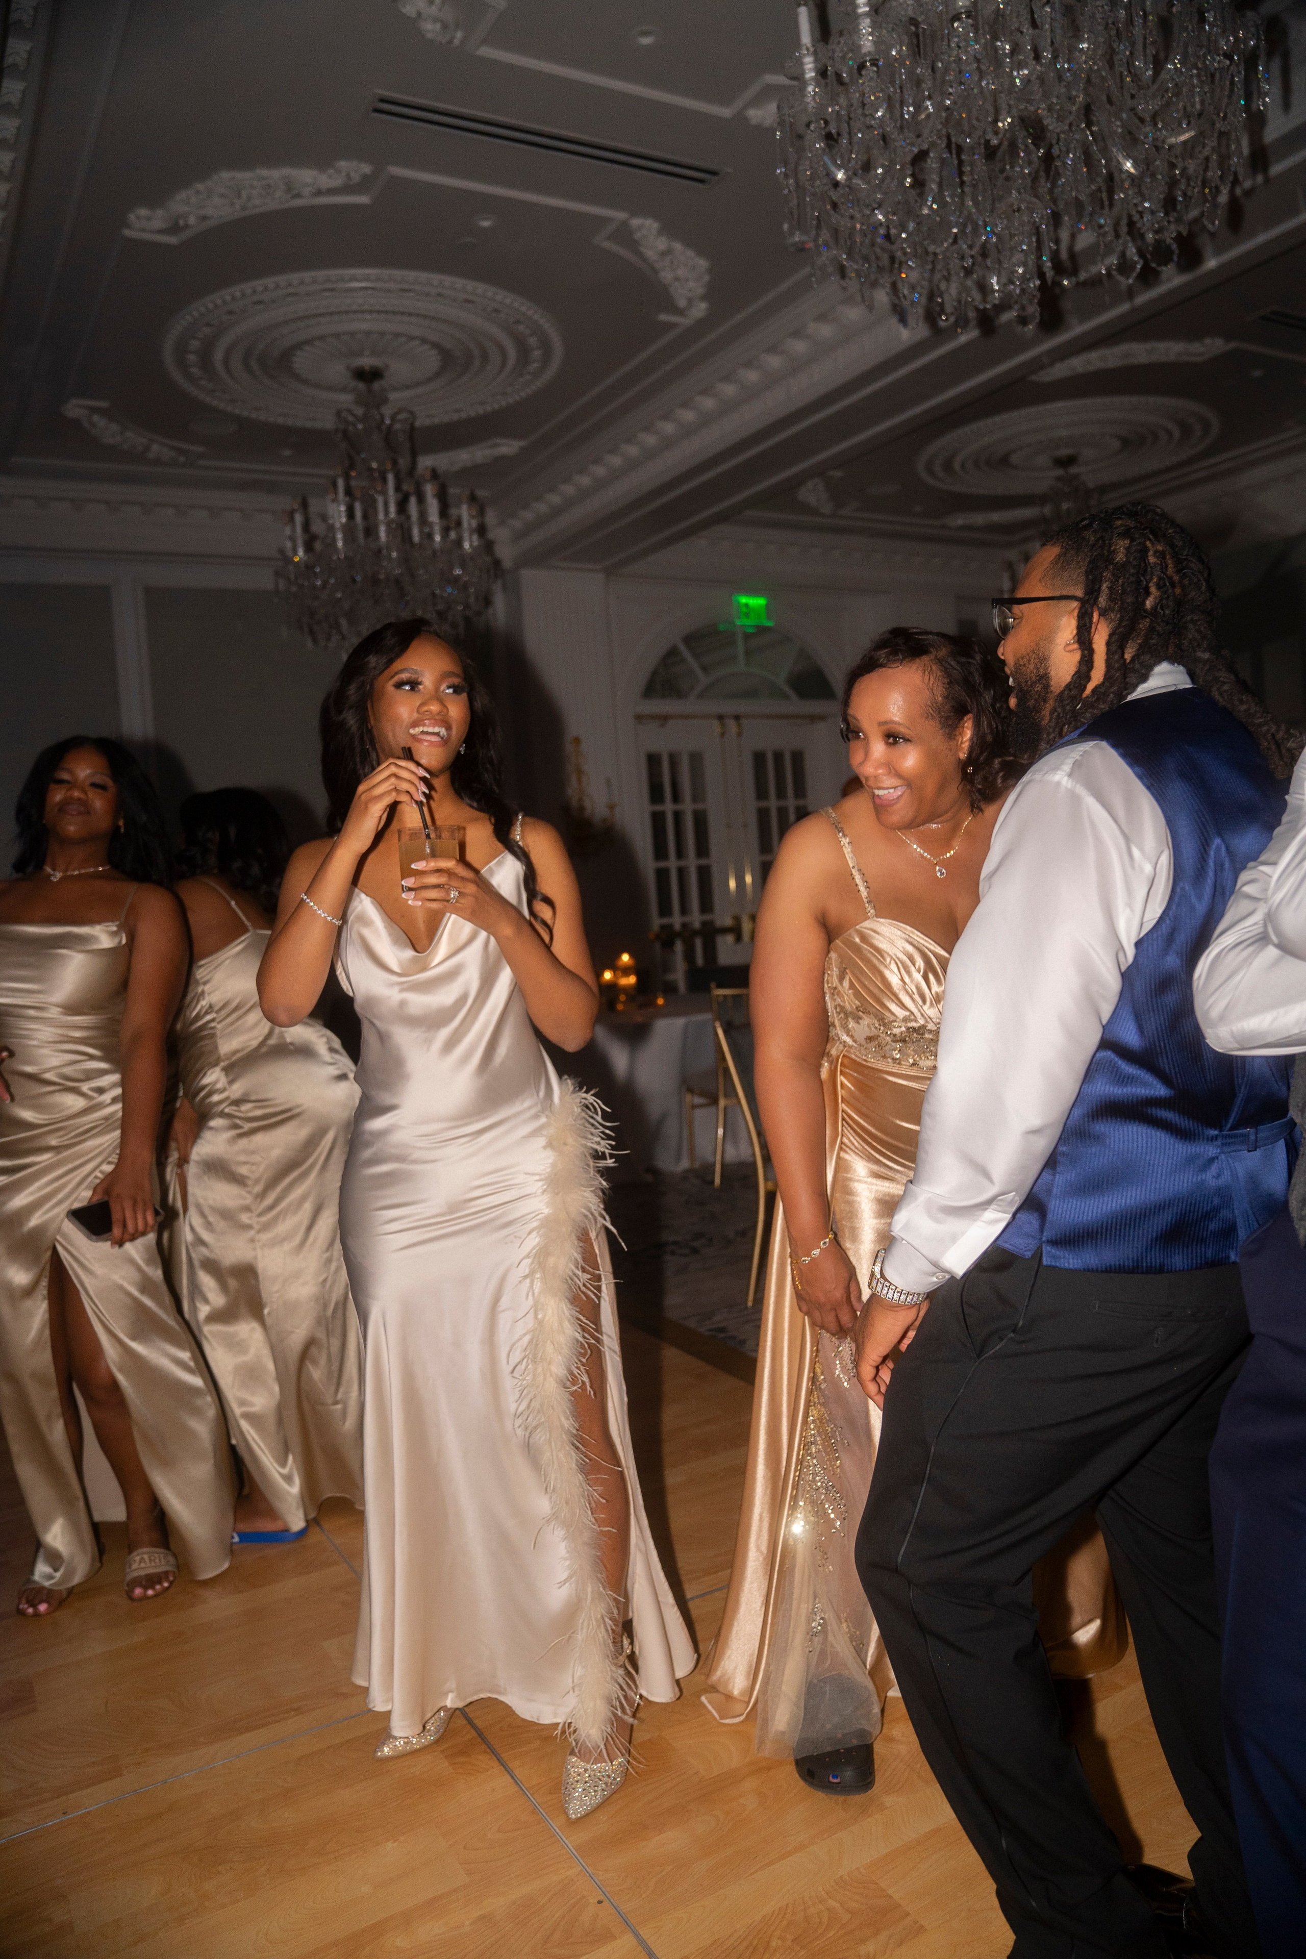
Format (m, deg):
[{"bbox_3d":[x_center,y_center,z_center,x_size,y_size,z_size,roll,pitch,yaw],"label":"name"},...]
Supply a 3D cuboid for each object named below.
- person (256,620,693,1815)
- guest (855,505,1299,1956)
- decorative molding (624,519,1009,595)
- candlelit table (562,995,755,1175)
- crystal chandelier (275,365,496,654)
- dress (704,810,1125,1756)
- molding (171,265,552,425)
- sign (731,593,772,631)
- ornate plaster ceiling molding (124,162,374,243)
[{"bbox_3d":[-0.301,0.349,2.163,0.600,1.820,0.460,-4,5,2],"label":"person"},{"bbox_3d":[0.569,0.324,1.775,0.560,1.810,0.550,-8,6,-43],"label":"guest"},{"bbox_3d":[1.368,-3.167,10.336,3.485,0.301,0.300,-7,5,-29],"label":"decorative molding"},{"bbox_3d":[0.013,0.501,6.894,1.500,0.760,1.500,-7,5,-29],"label":"candlelit table"},{"bbox_3d":[-1.262,-2.123,6.207,1.014,1.344,1.014,-7,5,-29],"label":"crystal chandelier"},{"bbox_3d":[0.392,0.446,2.225,0.660,1.480,0.450,-4,5,5],"label":"dress"},{"bbox_3d":[-1.315,-2.748,6.135,1.794,0.090,1.794,-7,5,-29],"label":"molding"},{"bbox_3d":[0.739,-2.738,10.097,0.310,0.210,0.060,-7,5,-29],"label":"sign"},{"bbox_3d":[-1.396,-2.633,4.659,1.003,0.070,0.353,-3,5,15],"label":"ornate plaster ceiling molding"}]

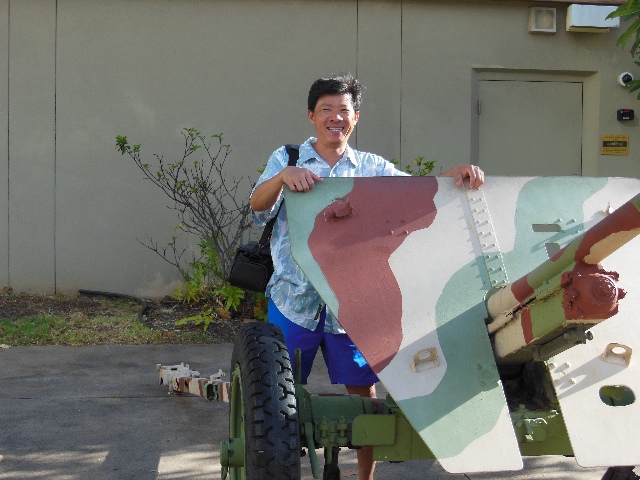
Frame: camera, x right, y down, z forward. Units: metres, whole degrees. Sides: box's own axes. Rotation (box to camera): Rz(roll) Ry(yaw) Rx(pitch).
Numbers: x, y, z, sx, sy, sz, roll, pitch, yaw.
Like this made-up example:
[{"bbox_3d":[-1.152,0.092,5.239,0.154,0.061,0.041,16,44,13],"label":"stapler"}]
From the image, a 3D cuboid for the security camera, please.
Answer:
[{"bbox_3d":[2.639,-1.382,9.550,0.125,0.125,0.110,0,4,-7],"label":"security camera"}]

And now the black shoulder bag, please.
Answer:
[{"bbox_3d":[-0.195,-0.074,3.830,0.240,0.500,0.240,1,4,11],"label":"black shoulder bag"}]

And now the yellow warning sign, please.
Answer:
[{"bbox_3d":[2.554,-0.820,9.620,0.250,0.178,0.010,0,4,-7],"label":"yellow warning sign"}]

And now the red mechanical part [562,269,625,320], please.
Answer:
[{"bbox_3d":[0.671,0.134,2.720,0.135,0.130,0.125,0,-11,-11],"label":"red mechanical part"}]

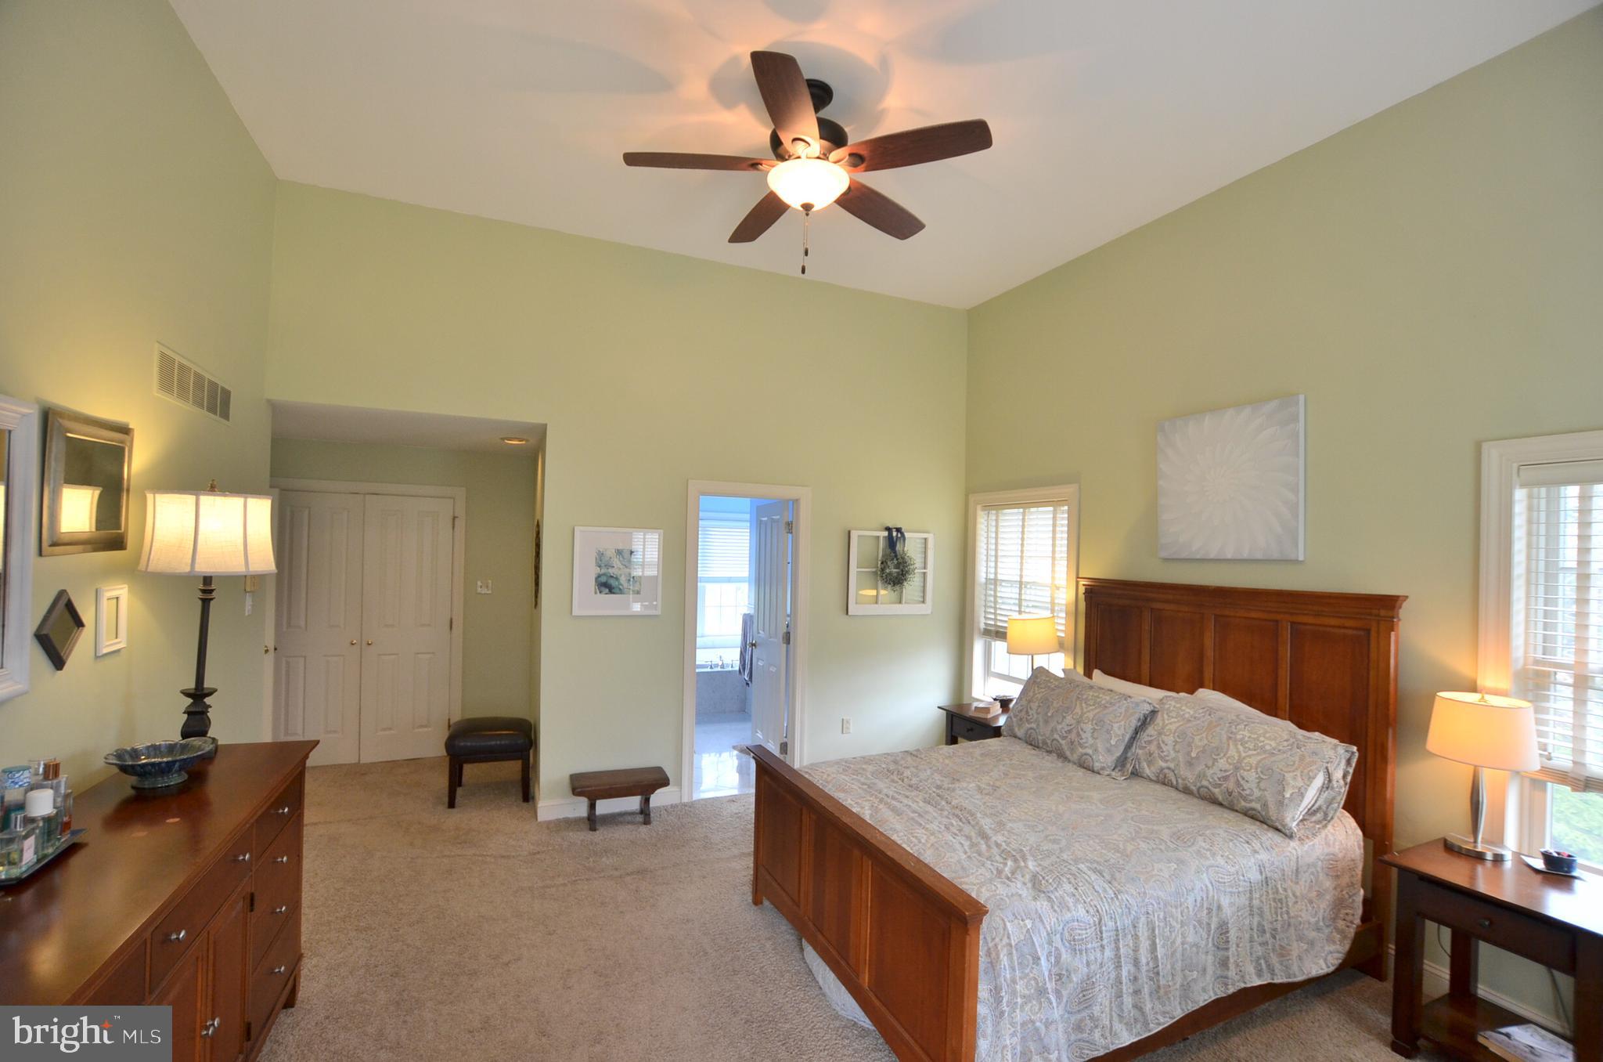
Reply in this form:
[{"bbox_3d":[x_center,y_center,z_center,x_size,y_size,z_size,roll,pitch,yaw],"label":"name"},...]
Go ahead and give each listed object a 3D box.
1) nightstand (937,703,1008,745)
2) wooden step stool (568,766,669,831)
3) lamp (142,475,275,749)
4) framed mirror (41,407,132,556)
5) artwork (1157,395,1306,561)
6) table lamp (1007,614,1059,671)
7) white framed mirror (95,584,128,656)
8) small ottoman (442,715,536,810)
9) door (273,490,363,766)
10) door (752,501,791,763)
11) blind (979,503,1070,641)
[{"bbox_3d":[1.267,1.515,4.335,0.490,0.650,0.550,2,-2,-24],"label":"nightstand"},{"bbox_3d":[-1.124,1.661,4.121,0.555,0.268,0.250,1,-1,-21],"label":"wooden step stool"},{"bbox_3d":[-2.125,0.318,2.410,0.380,0.985,0.380,1,-1,-24],"label":"lamp"},{"bbox_3d":[-2.158,-0.127,2.008,0.030,0.405,0.450,2,-2,-24],"label":"framed mirror"},{"bbox_3d":[2.201,-0.245,3.478,0.040,0.780,0.748,1,-1,-24],"label":"artwork"},{"bbox_3d":[1.456,0.865,4.212,0.270,0.635,0.300,2,-2,-24],"label":"table lamp"},{"bbox_3d":[-2.187,0.283,2.113,0.021,0.205,0.150,1,-1,-24],"label":"white framed mirror"},{"bbox_3d":[-2.077,1.530,4.460,0.500,0.460,0.450,2,-2,-19],"label":"small ottoman"},{"bbox_3d":[-3.578,0.725,4.907,0.590,2.010,0.045,2,-2,-24],"label":"door"},{"bbox_3d":[-0.257,0.803,5.261,0.040,2.030,0.755,1,-1,-19],"label":"door"},{"bbox_3d":[1.607,0.328,4.831,0.060,1.035,0.890,2,-2,-24],"label":"blind"}]

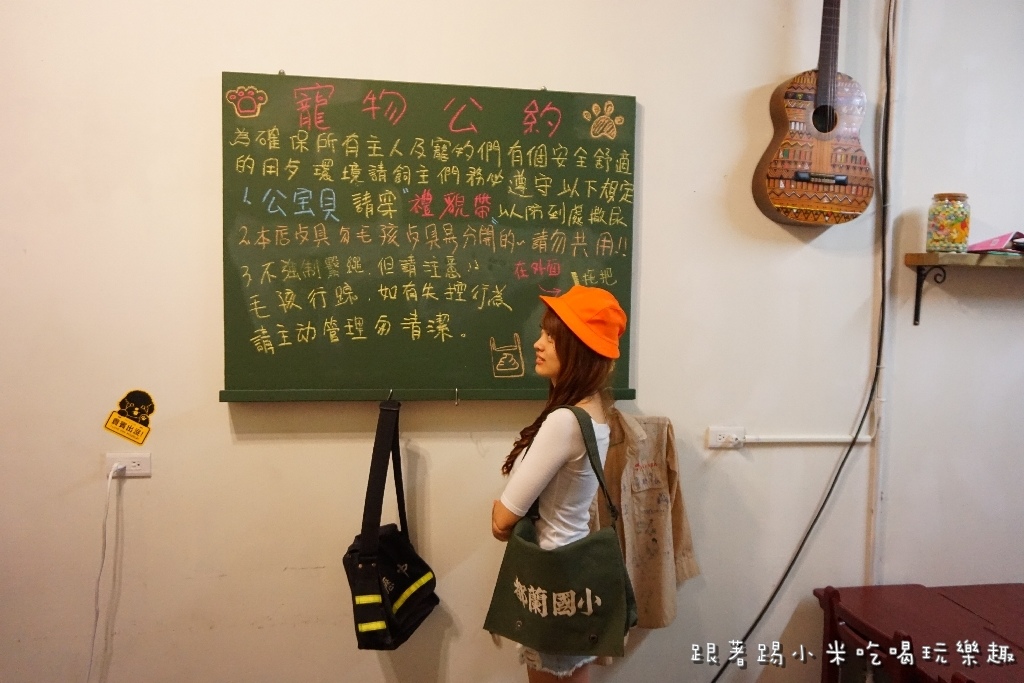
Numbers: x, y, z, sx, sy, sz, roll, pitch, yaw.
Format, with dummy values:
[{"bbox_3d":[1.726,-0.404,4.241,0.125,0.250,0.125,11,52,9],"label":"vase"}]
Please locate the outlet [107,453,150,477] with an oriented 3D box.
[{"bbox_3d":[-1.100,0.353,2.048,0.118,0.069,0.020,0,3,-9],"label":"outlet"}]

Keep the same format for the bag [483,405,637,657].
[{"bbox_3d":[0.115,0.437,1.690,0.330,0.560,0.170,2,3,15],"label":"bag"}]

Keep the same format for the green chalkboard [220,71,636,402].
[{"bbox_3d":[-0.220,-0.291,2.100,1.210,0.926,0.080,0,3,-9],"label":"green chalkboard"}]

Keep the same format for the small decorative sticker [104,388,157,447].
[{"bbox_3d":[-1.097,0.216,2.048,0.140,0.164,0.005,0,3,-9],"label":"small decorative sticker"}]

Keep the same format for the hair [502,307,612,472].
[{"bbox_3d":[0.114,0.120,1.820,0.280,0.430,0.220,1,3,9],"label":"hair"}]

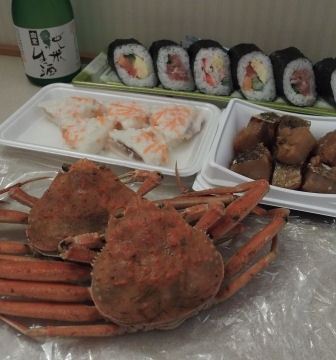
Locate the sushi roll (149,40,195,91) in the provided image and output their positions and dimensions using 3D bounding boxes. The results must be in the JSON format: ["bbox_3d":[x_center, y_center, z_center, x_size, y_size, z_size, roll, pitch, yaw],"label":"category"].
[{"bbox_3d":[0.005,-0.124,0.421,0.041,0.052,0.042,-8,39,-9],"label":"sushi roll"}]

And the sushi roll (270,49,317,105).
[{"bbox_3d":[0.130,-0.106,0.402,0.040,0.051,0.042,-4,38,-5],"label":"sushi roll"}]

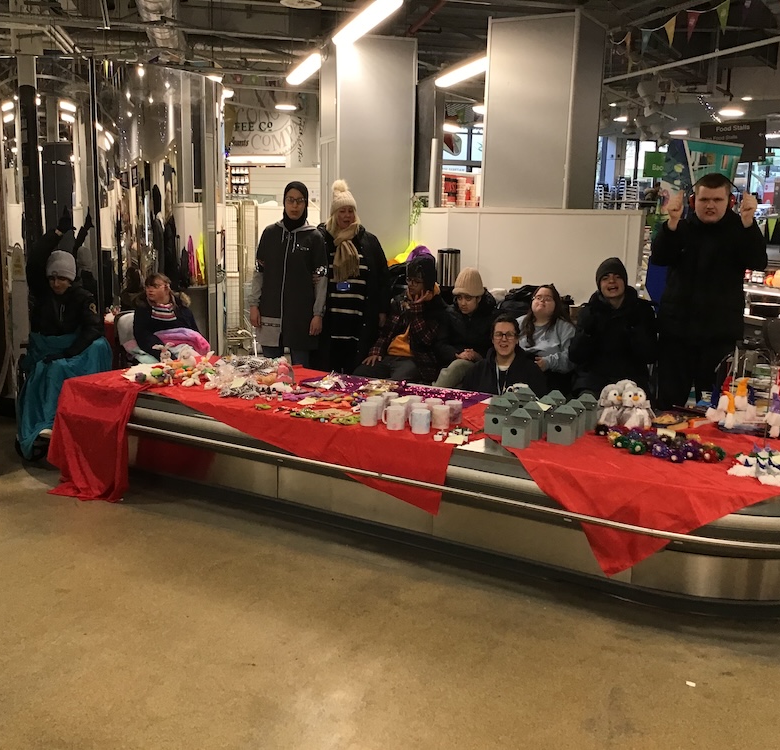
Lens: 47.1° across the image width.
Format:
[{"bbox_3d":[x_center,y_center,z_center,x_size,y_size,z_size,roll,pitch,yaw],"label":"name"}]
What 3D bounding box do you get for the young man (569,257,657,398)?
[{"bbox_3d":[1.268,-0.026,5.181,0.540,1.280,0.760,2,12,4],"label":"young man"}]

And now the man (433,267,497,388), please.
[{"bbox_3d":[0.431,-0.047,5.415,0.500,1.194,0.760,6,13,24],"label":"man"}]

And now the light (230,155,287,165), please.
[{"bbox_3d":[-2.270,-3.601,15.000,1.120,0.110,0.110,-2,12,-14],"label":"light"}]

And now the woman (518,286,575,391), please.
[{"bbox_3d":[0.894,0.026,5.344,0.440,1.098,0.680,3,12,11],"label":"woman"}]

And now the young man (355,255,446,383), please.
[{"bbox_3d":[0.077,-0.094,5.514,0.520,1.233,0.760,8,13,31],"label":"young man"}]

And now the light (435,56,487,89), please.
[{"bbox_3d":[0.694,-2.687,7.824,0.140,0.090,1.650,-2,12,-14],"label":"light"}]

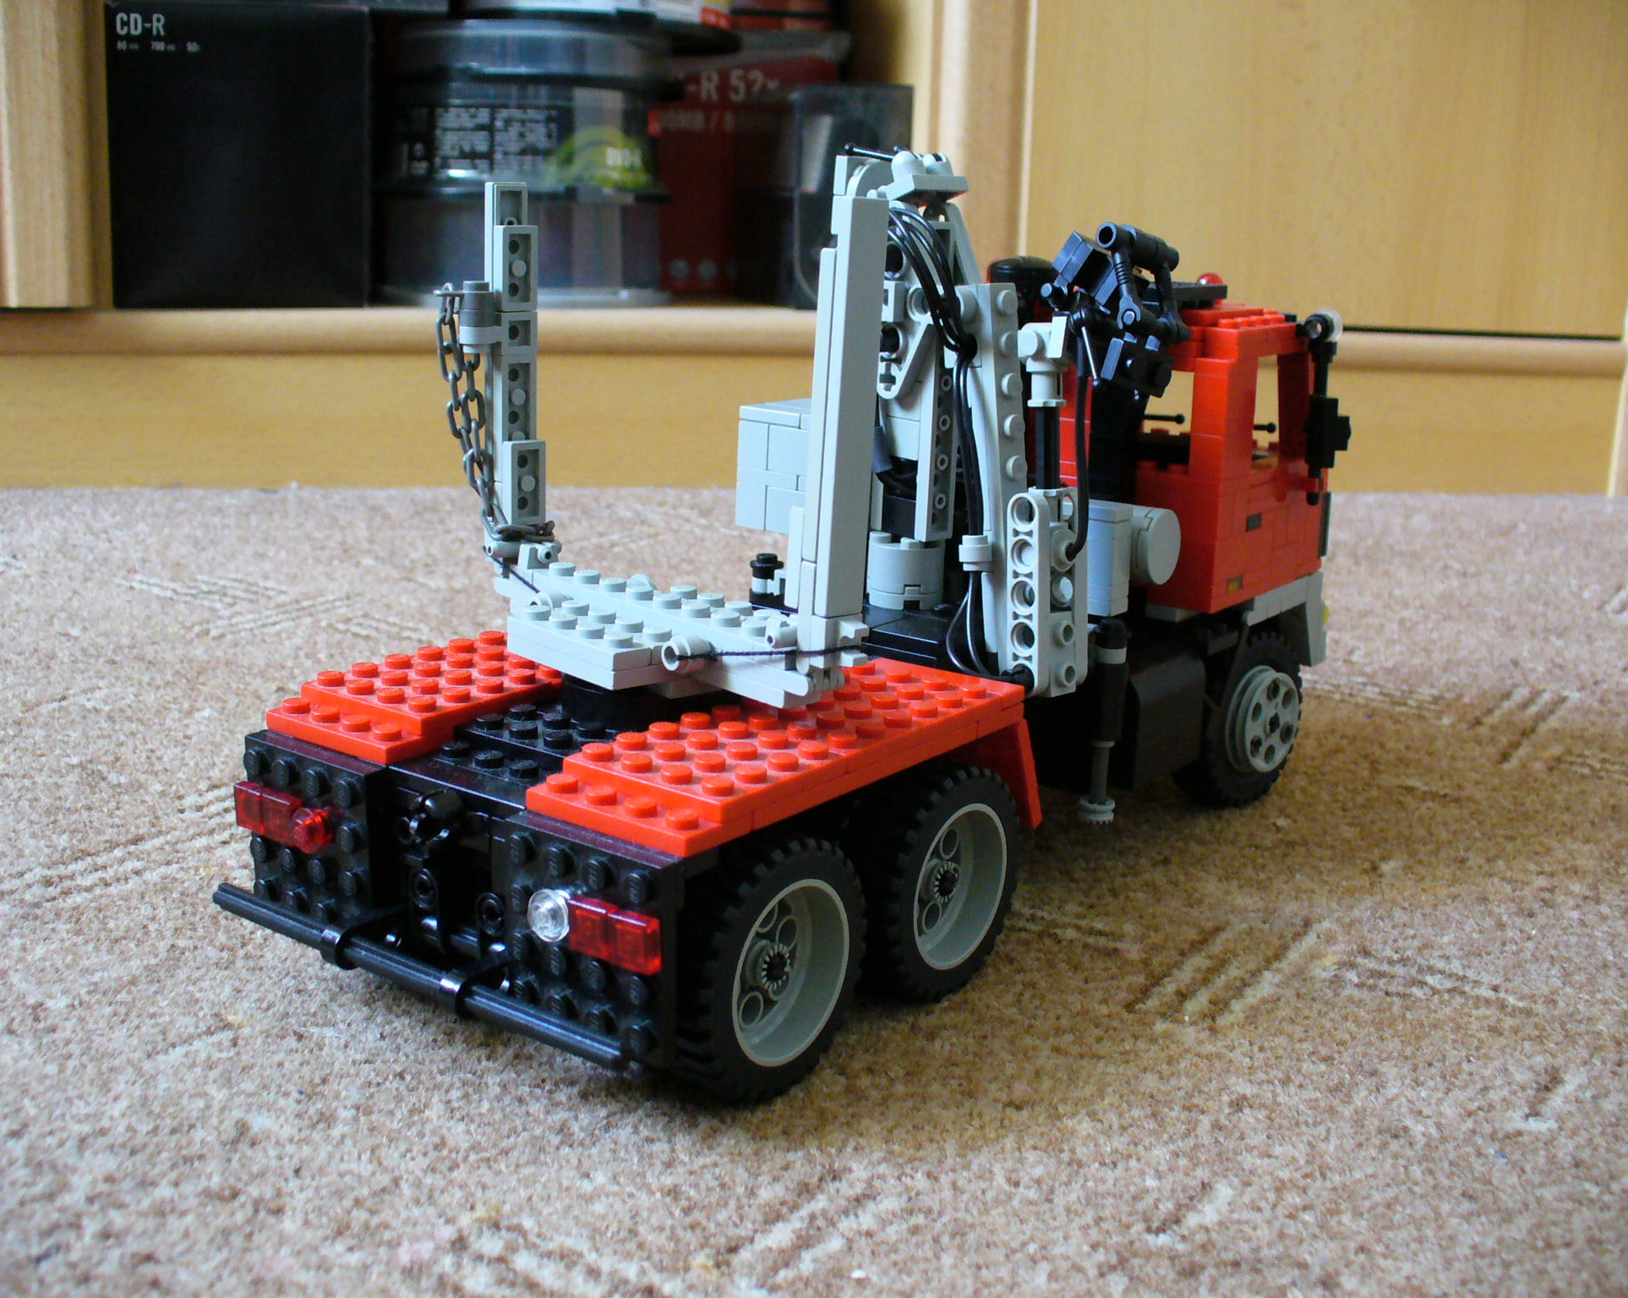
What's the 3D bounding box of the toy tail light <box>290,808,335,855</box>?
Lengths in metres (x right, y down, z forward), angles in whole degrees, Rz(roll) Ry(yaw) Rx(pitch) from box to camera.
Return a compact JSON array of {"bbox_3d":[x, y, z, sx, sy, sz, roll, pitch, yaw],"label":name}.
[{"bbox_3d":[-0.084,0.030,0.309,0.008,0.008,0.005,12,17,35],"label":"toy tail light"}]

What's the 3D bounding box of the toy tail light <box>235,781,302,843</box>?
[{"bbox_3d":[-0.093,0.028,0.316,0.016,0.008,0.003,12,17,35],"label":"toy tail light"}]

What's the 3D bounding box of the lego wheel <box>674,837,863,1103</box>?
[{"bbox_3d":[-0.009,0.051,0.299,0.014,0.042,0.042,12,17,35],"label":"lego wheel"}]

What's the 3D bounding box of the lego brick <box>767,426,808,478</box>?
[{"bbox_3d":[0.000,-0.041,0.385,0.016,0.010,0.009,12,17,35],"label":"lego brick"}]

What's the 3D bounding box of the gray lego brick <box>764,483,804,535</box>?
[{"bbox_3d":[-0.001,-0.029,0.388,0.016,0.010,0.009,12,17,35],"label":"gray lego brick"}]

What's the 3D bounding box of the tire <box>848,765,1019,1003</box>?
[{"bbox_3d":[0.021,0.042,0.339,0.014,0.042,0.042,12,17,35],"label":"tire"}]

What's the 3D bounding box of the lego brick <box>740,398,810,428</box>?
[{"bbox_3d":[-0.002,-0.050,0.394,0.017,0.003,0.024,12,17,35],"label":"lego brick"}]

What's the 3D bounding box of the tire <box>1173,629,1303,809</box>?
[{"bbox_3d":[0.104,0.016,0.450,0.017,0.042,0.042,15,19,42],"label":"tire"}]

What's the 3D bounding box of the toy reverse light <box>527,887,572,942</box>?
[{"bbox_3d":[-0.039,0.039,0.274,0.008,0.008,0.005,12,17,35],"label":"toy reverse light"}]

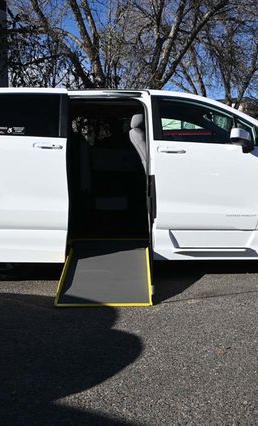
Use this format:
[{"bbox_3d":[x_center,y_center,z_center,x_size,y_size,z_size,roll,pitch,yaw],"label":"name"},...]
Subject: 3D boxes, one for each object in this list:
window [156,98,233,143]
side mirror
[{"bbox_3d":[0.644,-0.923,5.470,0.765,0.430,0.120,-1,4,0],"label":"window"},{"bbox_3d":[1.095,-0.702,5.335,0.190,0.220,0.250,-1,4,0],"label":"side mirror"}]

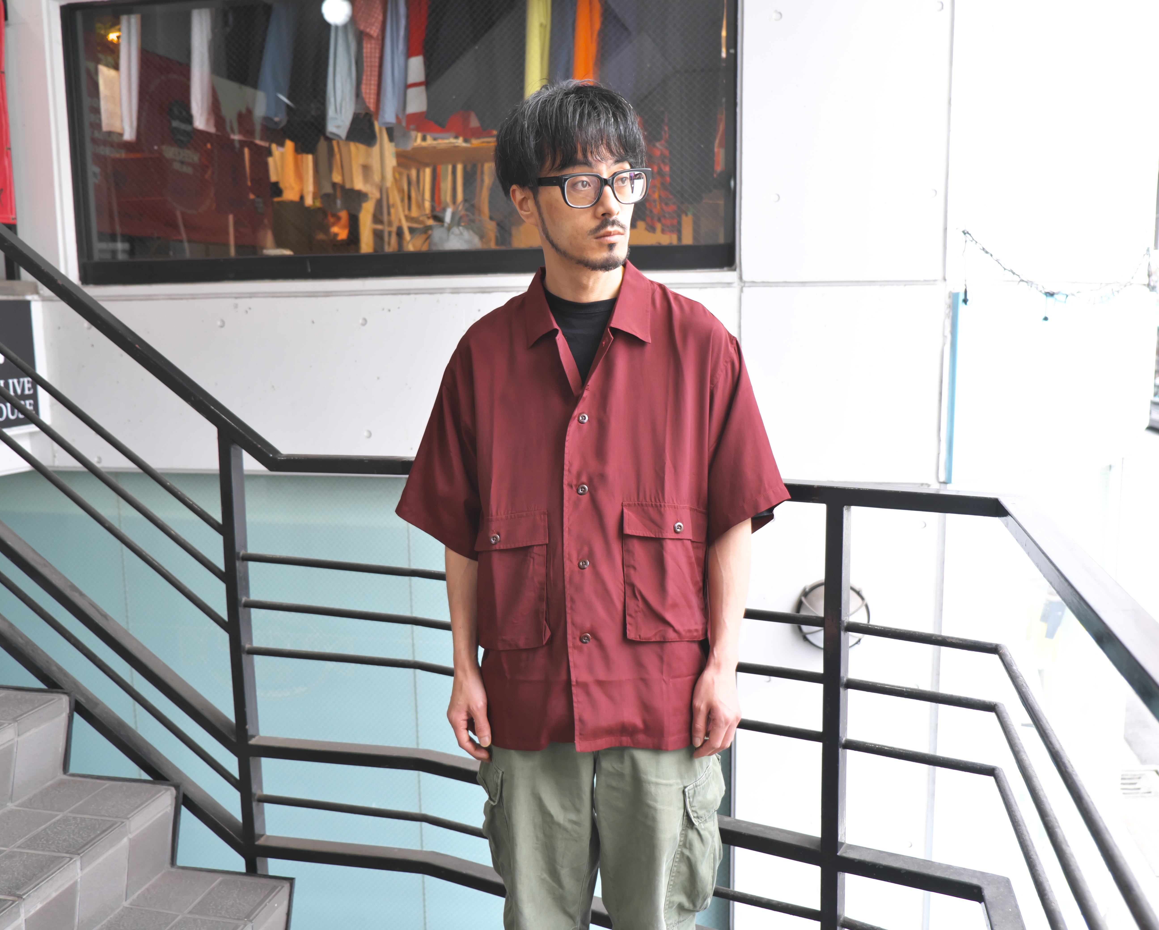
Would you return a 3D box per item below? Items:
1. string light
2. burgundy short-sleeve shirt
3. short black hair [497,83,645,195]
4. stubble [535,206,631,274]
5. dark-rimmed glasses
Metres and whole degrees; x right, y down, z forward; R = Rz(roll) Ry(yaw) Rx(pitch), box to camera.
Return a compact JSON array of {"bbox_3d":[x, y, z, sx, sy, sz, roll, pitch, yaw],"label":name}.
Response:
[{"bbox_3d":[1.918,-0.765,4.121,1.240,0.300,0.070,-5,8,-33],"label":"string light"},{"bbox_3d":[0.019,0.055,1.605,0.595,0.725,0.290,0,7,4],"label":"burgundy short-sleeve shirt"},{"bbox_3d":[-0.014,-0.475,1.545,0.190,0.190,0.235,-9,13,-29],"label":"short black hair"},{"bbox_3d":[0.019,-0.323,1.495,0.135,0.100,0.100,-9,13,-29],"label":"stubble"},{"bbox_3d":[0.003,-0.393,1.508,0.145,0.050,0.145,-9,13,-29],"label":"dark-rimmed glasses"}]

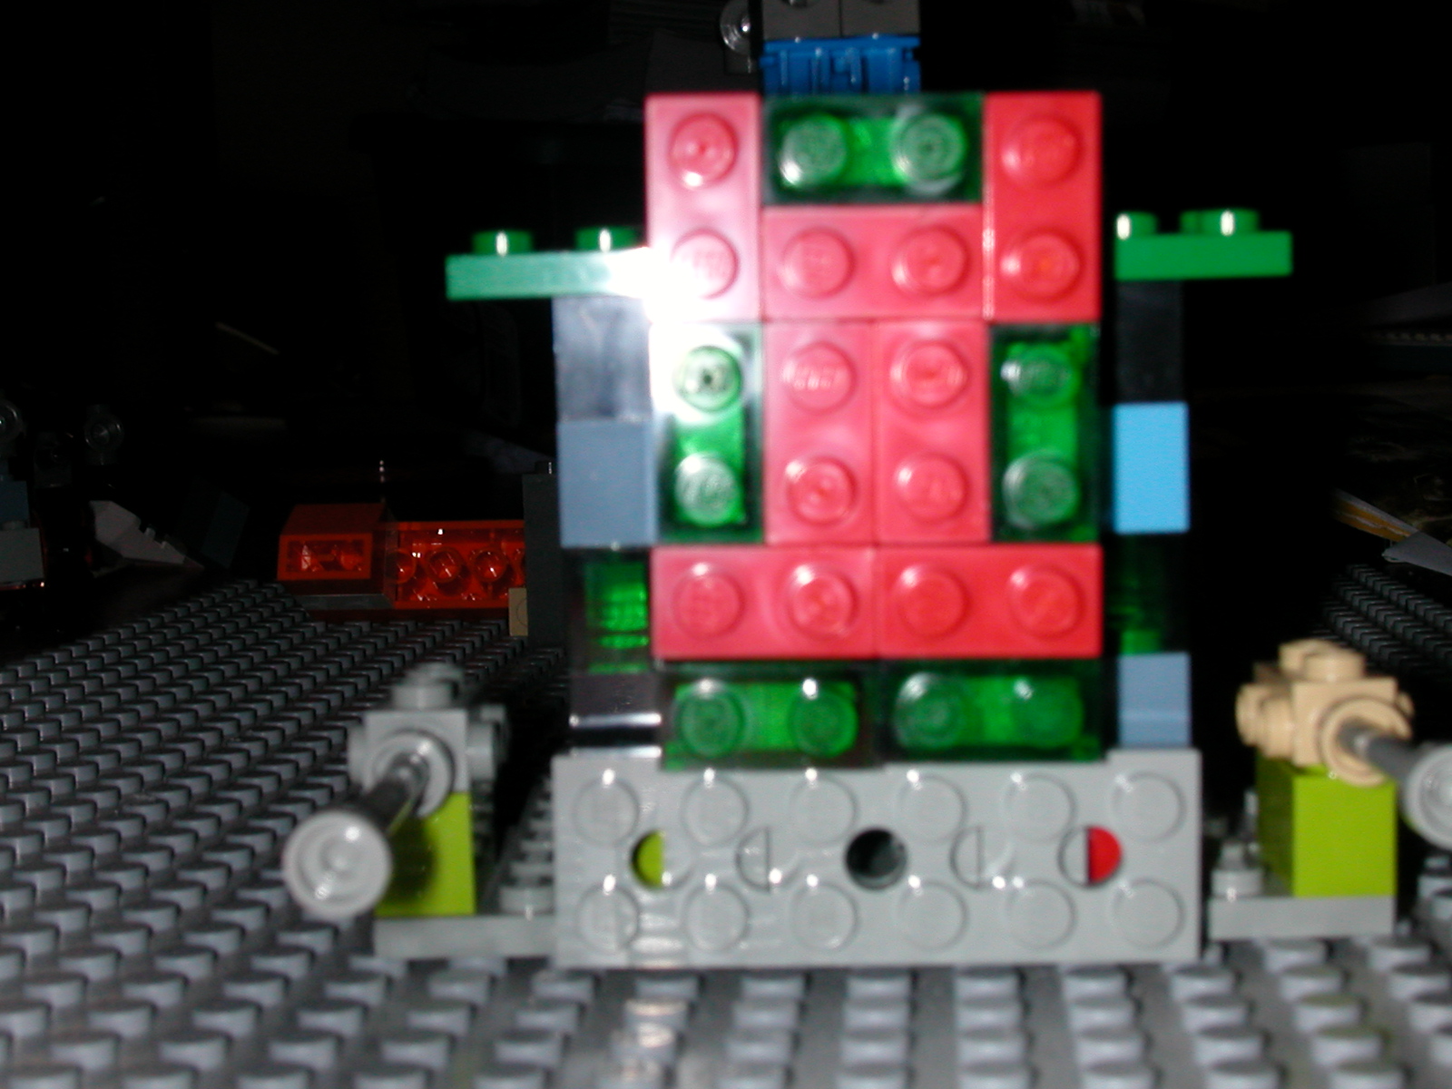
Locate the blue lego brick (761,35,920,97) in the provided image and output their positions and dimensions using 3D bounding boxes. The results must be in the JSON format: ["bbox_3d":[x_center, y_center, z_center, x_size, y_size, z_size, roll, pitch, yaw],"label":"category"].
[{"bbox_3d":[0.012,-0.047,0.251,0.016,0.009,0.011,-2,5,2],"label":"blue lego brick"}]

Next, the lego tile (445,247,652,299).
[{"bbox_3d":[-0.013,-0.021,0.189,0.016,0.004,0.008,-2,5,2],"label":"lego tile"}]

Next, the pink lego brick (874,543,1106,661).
[{"bbox_3d":[0.019,0.004,0.175,0.016,0.008,0.009,0,4,3],"label":"pink lego brick"}]

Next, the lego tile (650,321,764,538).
[{"bbox_3d":[-0.001,-0.008,0.177,0.008,0.016,0.011,0,4,2],"label":"lego tile"}]

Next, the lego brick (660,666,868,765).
[{"bbox_3d":[0.003,0.012,0.177,0.016,0.008,0.009,0,4,3],"label":"lego brick"}]

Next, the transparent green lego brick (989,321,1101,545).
[{"bbox_3d":[0.023,-0.008,0.176,0.008,0.016,0.011,0,4,2],"label":"transparent green lego brick"}]

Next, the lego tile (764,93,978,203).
[{"bbox_3d":[0.010,-0.028,0.175,0.016,0.008,0.011,0,4,2],"label":"lego tile"}]

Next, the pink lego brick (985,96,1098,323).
[{"bbox_3d":[0.023,-0.024,0.175,0.008,0.016,0.011,0,4,2],"label":"pink lego brick"}]

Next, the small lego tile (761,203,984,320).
[{"bbox_3d":[0.010,-0.020,0.174,0.016,0.008,0.009,0,4,3],"label":"small lego tile"}]

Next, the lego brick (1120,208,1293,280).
[{"bbox_3d":[0.035,-0.023,0.190,0.016,0.005,0.015,-1,5,3],"label":"lego brick"}]

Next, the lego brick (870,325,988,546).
[{"bbox_3d":[0.015,-0.008,0.176,0.008,0.016,0.011,0,4,2],"label":"lego brick"}]

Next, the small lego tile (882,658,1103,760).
[{"bbox_3d":[0.019,0.012,0.178,0.016,0.008,0.011,0,4,2],"label":"small lego tile"}]

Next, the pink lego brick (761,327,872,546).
[{"bbox_3d":[0.007,-0.008,0.175,0.008,0.016,0.009,0,4,3],"label":"pink lego brick"}]

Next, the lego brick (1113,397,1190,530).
[{"bbox_3d":[0.031,-0.006,0.187,0.008,0.010,0.010,-1,5,3],"label":"lego brick"}]

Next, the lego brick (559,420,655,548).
[{"bbox_3d":[-0.009,-0.005,0.191,0.008,0.010,0.008,-2,5,2],"label":"lego brick"}]

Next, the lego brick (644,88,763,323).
[{"bbox_3d":[-0.001,-0.024,0.176,0.008,0.016,0.011,0,4,2],"label":"lego brick"}]

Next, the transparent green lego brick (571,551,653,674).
[{"bbox_3d":[-0.008,0.005,0.192,0.008,0.010,0.008,-2,5,2],"label":"transparent green lego brick"}]

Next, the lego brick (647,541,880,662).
[{"bbox_3d":[0.003,0.004,0.176,0.016,0.008,0.009,0,4,3],"label":"lego brick"}]

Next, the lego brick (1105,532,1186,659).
[{"bbox_3d":[0.032,0.003,0.190,0.008,0.010,0.008,-2,5,2],"label":"lego brick"}]

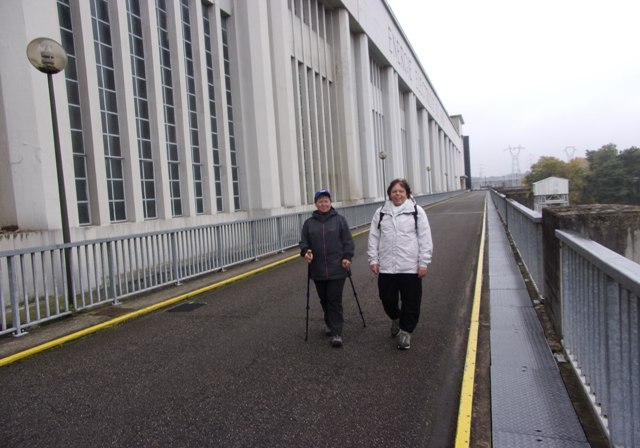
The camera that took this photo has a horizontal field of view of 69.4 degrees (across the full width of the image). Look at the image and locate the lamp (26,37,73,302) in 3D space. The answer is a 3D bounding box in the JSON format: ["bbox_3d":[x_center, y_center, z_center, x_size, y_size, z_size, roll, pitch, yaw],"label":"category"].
[{"bbox_3d":[-3.682,-0.647,6.555,0.490,3.930,0.490,-2,3,20],"label":"lamp"}]

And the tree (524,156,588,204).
[{"bbox_3d":[48.610,-7.913,95.000,12.000,12.500,11.000,-2,3,20],"label":"tree"}]

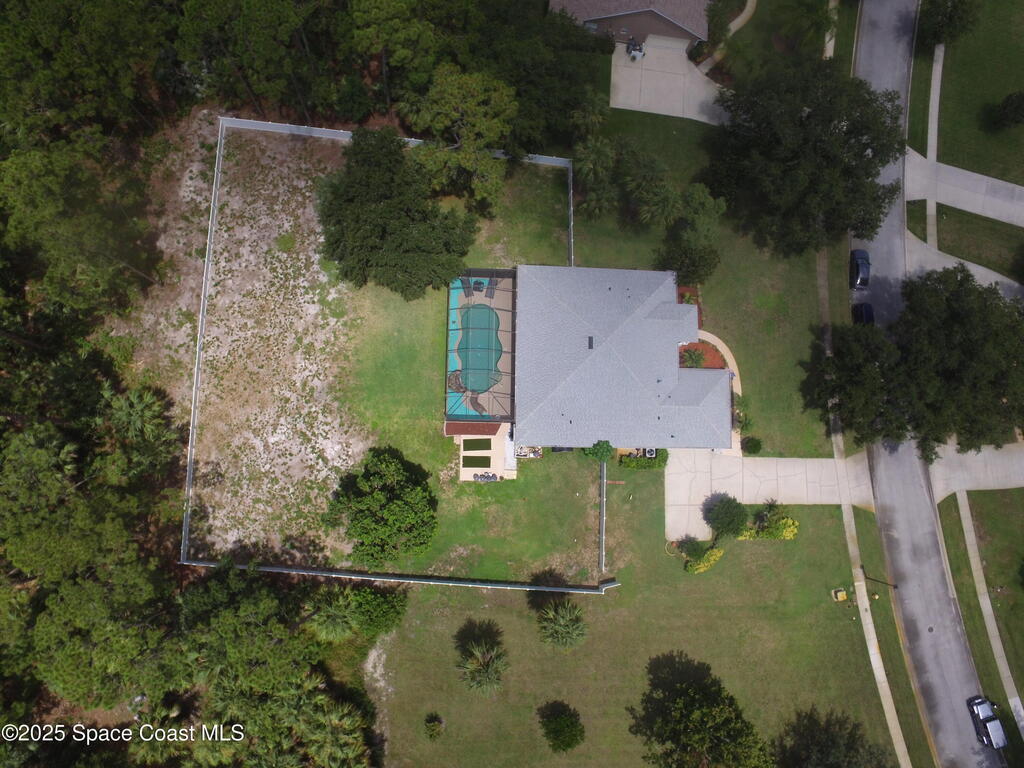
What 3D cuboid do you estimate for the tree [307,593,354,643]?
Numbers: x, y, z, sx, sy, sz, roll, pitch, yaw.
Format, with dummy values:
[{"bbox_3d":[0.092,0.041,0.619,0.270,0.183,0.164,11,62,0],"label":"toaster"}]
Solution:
[{"bbox_3d":[-16.259,20.881,54.030,4.300,6.500,4.300,1,84,-6],"label":"tree"}]

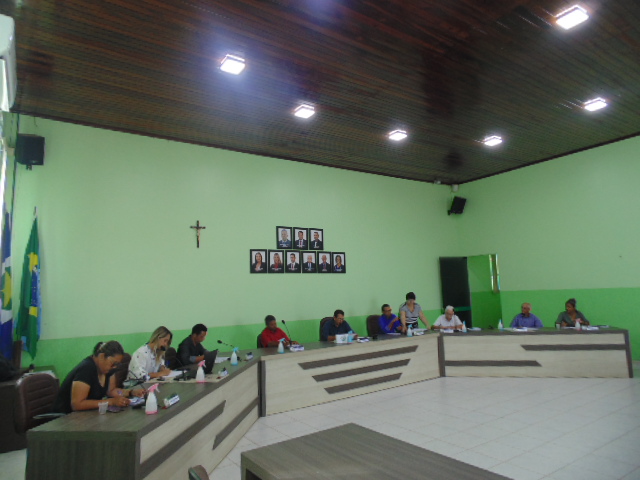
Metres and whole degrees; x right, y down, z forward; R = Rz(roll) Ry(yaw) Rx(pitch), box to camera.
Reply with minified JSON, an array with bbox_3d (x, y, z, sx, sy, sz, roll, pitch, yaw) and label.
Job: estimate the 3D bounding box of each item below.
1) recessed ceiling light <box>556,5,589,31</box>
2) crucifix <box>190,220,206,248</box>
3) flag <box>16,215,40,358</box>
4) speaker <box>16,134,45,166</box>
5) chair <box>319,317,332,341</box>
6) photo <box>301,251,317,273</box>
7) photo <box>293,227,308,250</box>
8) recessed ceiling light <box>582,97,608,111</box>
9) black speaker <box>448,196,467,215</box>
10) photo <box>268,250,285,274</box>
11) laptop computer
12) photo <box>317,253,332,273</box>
[{"bbox_3d":[2.740,-2.415,4.421,0.240,0.050,0.240,3,-9,-33],"label":"recessed ceiling light"},{"bbox_3d":[-2.262,-0.102,7.566,0.270,0.500,0.060,3,-8,-33],"label":"crucifix"},{"bbox_3d":[-3.832,0.611,5.346,0.290,1.840,0.270,3,-9,-33],"label":"flag"},{"bbox_3d":[-4.098,-1.268,5.760,0.220,0.375,0.250,7,-2,32],"label":"speaker"},{"bbox_3d":[0.288,1.964,7.328,0.600,1.100,0.620,3,-9,-33],"label":"chair"},{"bbox_3d":[-0.222,0.492,8.911,0.370,0.475,0.025,3,-9,-33],"label":"photo"},{"bbox_3d":[-0.391,-0.023,8.369,0.370,0.450,0.030,3,-9,-33],"label":"photo"},{"bbox_3d":[4.463,-2.189,6.580,0.240,0.050,0.240,3,-9,-33],"label":"recessed ceiling light"},{"bbox_3d":[3.711,-0.930,10.896,0.255,0.385,0.225,1,12,-21],"label":"black speaker"},{"bbox_3d":[-0.897,0.457,8.473,0.370,0.475,0.025,3,-9,-33],"label":"photo"},{"bbox_3d":[-1.256,1.299,4.186,0.300,0.230,0.345,-3,-7,6],"label":"laptop computer"},{"bbox_3d":[0.118,0.510,9.132,0.370,0.475,0.025,3,-9,-33],"label":"photo"}]

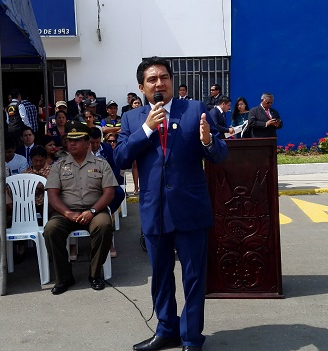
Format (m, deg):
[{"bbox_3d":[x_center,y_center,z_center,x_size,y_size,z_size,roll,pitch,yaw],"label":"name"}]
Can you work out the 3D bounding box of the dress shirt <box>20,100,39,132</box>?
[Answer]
[{"bbox_3d":[-2.644,-1.153,8.717,0.480,0.720,0.300,-2,7,-9],"label":"dress shirt"}]

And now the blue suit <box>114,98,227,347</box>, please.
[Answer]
[{"bbox_3d":[0.040,0.280,2.665,0.620,1.440,0.400,0,8,10],"label":"blue suit"}]

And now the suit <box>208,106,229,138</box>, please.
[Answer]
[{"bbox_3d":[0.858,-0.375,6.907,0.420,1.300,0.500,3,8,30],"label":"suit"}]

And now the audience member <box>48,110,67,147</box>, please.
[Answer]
[{"bbox_3d":[-1.458,-0.202,6.330,0.430,1.470,0.280,-3,8,-10],"label":"audience member"}]

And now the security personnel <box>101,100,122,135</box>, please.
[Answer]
[{"bbox_3d":[-0.851,-0.362,7.306,0.520,1.700,0.360,-2,7,-7],"label":"security personnel"}]

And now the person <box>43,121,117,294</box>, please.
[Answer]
[{"bbox_3d":[-0.726,0.217,3.881,0.600,1.360,0.780,-3,7,-10],"label":"person"}]

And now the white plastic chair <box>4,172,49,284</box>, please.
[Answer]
[{"bbox_3d":[-1.216,0.457,3.878,0.490,0.840,0.530,-3,8,-10],"label":"white plastic chair"}]

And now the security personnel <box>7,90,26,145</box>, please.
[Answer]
[{"bbox_3d":[-2.794,-0.756,8.462,0.550,1.740,0.400,1,7,17],"label":"security personnel"}]

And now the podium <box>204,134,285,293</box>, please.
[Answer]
[{"bbox_3d":[0.587,0.313,3.494,0.650,1.200,0.420,-1,7,3],"label":"podium"}]

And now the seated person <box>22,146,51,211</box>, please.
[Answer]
[{"bbox_3d":[-1.331,0.244,4.739,0.480,1.130,0.740,-2,7,-9],"label":"seated person"}]

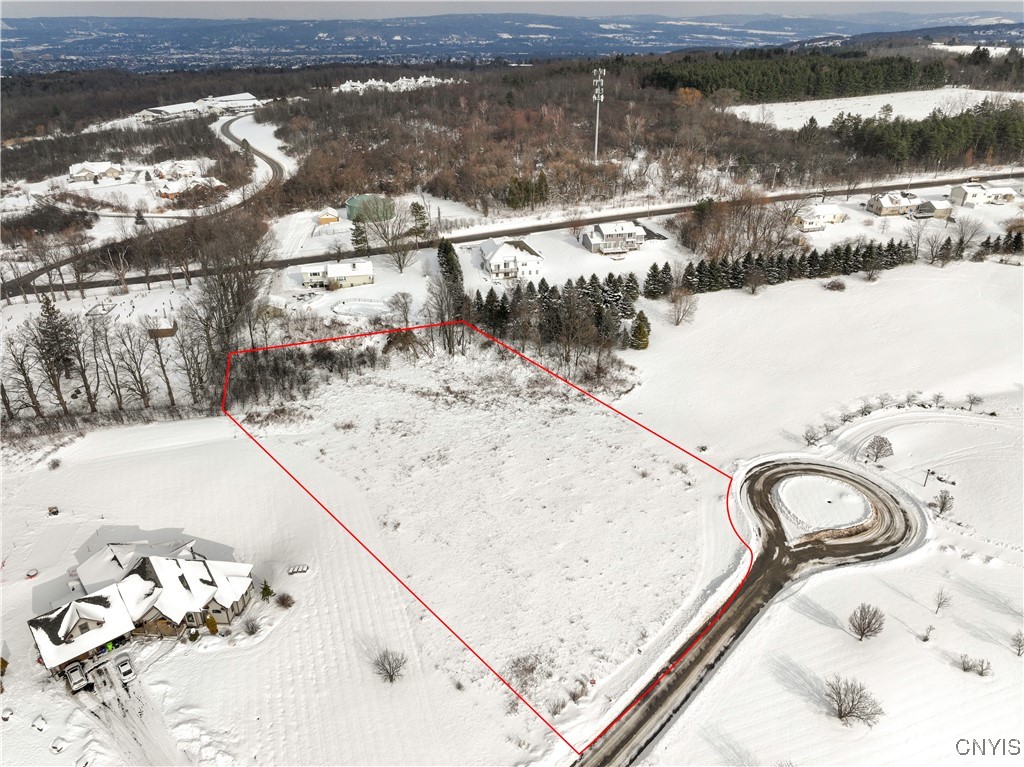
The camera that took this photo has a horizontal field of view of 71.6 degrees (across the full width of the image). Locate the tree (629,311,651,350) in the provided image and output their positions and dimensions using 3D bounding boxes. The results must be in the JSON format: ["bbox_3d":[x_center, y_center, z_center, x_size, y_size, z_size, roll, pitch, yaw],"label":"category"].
[{"bbox_3d":[31.177,-13.046,171.421,5.200,9.900,5.200,0,27,0],"label":"tree"}]

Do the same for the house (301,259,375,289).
[{"bbox_3d":[-51.570,-33.260,210.980,20.000,5.800,8.800,-5,28,-8],"label":"house"}]

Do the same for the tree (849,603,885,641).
[{"bbox_3d":[51.707,35.066,103.601,4.700,5.700,4.700,0,27,0],"label":"tree"}]

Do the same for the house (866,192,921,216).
[{"bbox_3d":[157.557,-74.392,293.006,18.500,6.500,9.500,-9,29,-16],"label":"house"}]

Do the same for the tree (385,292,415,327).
[{"bbox_3d":[-29.470,-19.446,186.880,7.200,9.300,7.200,-1,27,0],"label":"tree"}]

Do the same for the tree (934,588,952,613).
[{"bbox_3d":[65.516,33.383,108.338,2.200,4.500,2.200,0,27,0],"label":"tree"}]

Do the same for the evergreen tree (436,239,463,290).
[{"bbox_3d":[-17.340,-32.740,196.820,7.210,15.240,7.210,-1,27,0],"label":"evergreen tree"}]

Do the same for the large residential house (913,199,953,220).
[{"bbox_3d":[163.146,-67.832,274.195,8.000,5.600,9.500,-4,28,-8],"label":"large residential house"}]

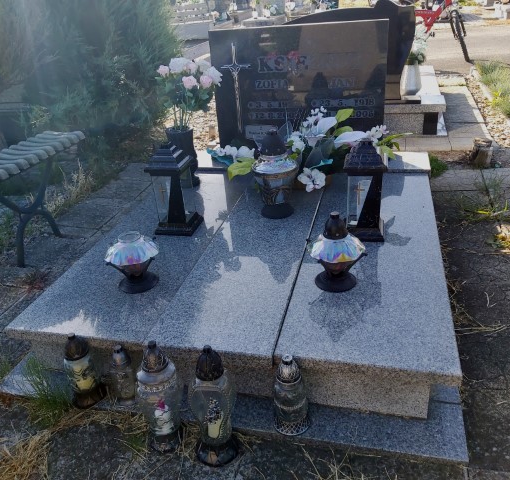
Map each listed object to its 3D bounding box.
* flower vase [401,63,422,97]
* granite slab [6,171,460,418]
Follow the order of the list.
[{"bbox_3d":[1.253,-1.285,3.848,0.150,0.240,0.150,-5,28,0],"label":"flower vase"},{"bbox_3d":[0.037,0.068,2.198,1.510,0.204,1.507,2,29,15],"label":"granite slab"}]

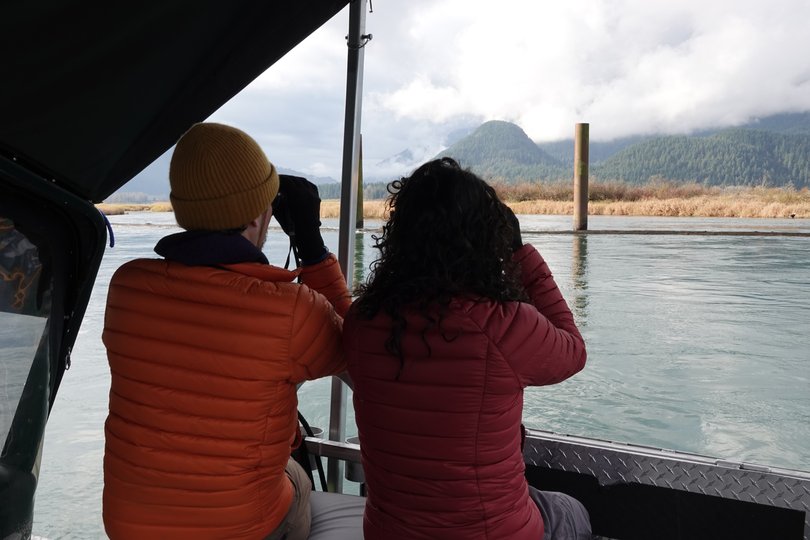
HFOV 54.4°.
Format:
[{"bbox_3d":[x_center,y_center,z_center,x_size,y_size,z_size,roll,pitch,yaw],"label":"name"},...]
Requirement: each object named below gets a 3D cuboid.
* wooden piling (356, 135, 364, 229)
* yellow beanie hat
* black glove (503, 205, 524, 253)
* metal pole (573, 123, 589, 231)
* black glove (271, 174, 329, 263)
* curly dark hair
[{"bbox_3d":[-1.860,-3.540,31.500,0.530,3.820,0.530,0,5,0],"label":"wooden piling"},{"bbox_3d":[-0.367,-0.192,1.600,0.210,0.205,0.250,2,19,24],"label":"yellow beanie hat"},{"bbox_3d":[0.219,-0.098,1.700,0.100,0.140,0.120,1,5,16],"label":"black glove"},{"bbox_3d":[6.706,-3.524,30.000,0.530,4.070,0.530,0,5,0],"label":"metal pole"},{"bbox_3d":[-0.231,-0.114,1.740,0.100,0.180,0.130,2,5,24],"label":"black glove"},{"bbox_3d":[0.071,-0.013,1.570,0.330,0.420,0.290,1,5,13],"label":"curly dark hair"}]

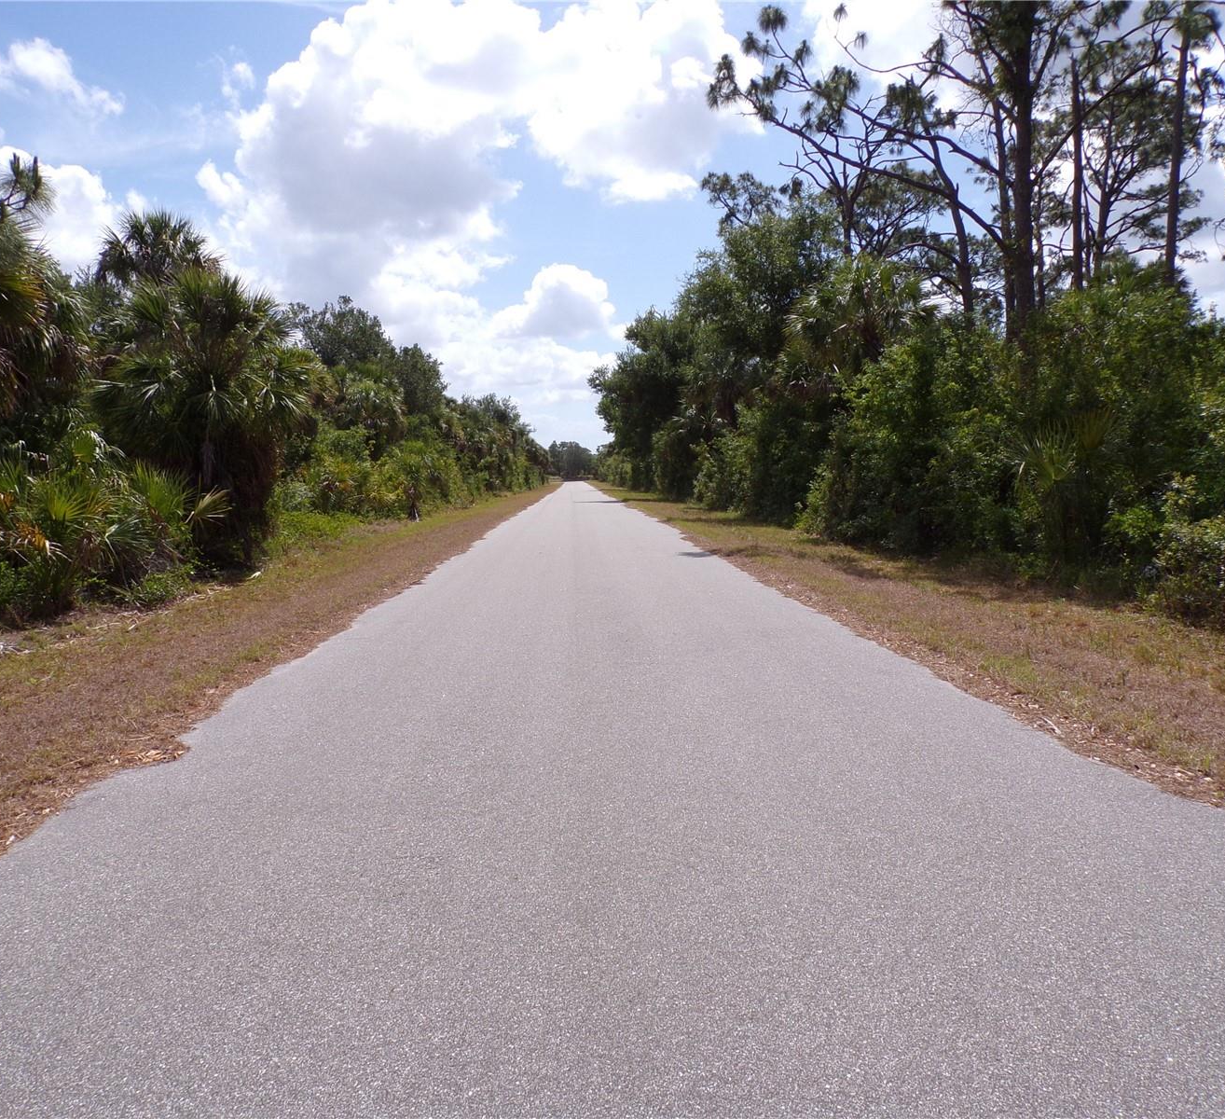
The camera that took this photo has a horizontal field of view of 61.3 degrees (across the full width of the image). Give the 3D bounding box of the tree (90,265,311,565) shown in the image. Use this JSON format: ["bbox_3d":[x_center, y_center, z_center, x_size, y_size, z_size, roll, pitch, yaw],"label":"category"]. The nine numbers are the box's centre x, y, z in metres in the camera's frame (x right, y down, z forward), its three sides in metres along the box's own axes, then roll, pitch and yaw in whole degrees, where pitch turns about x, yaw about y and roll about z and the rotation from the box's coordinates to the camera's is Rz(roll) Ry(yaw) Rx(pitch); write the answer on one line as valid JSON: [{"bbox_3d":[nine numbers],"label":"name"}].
[{"bbox_3d":[-7.190,-2.478,18.257,3.900,5.240,3.700,-2,5,-21],"label":"tree"}]

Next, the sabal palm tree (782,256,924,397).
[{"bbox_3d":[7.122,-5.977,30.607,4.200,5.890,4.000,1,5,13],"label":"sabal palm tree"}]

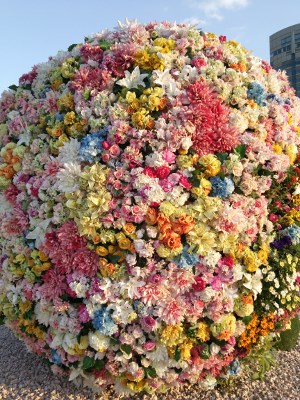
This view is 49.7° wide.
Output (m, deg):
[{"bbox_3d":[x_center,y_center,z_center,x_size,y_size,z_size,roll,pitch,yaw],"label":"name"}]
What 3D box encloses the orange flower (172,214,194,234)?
[{"bbox_3d":[0.154,0.113,1.487,0.101,0.092,0.072,0,2,-6],"label":"orange flower"}]

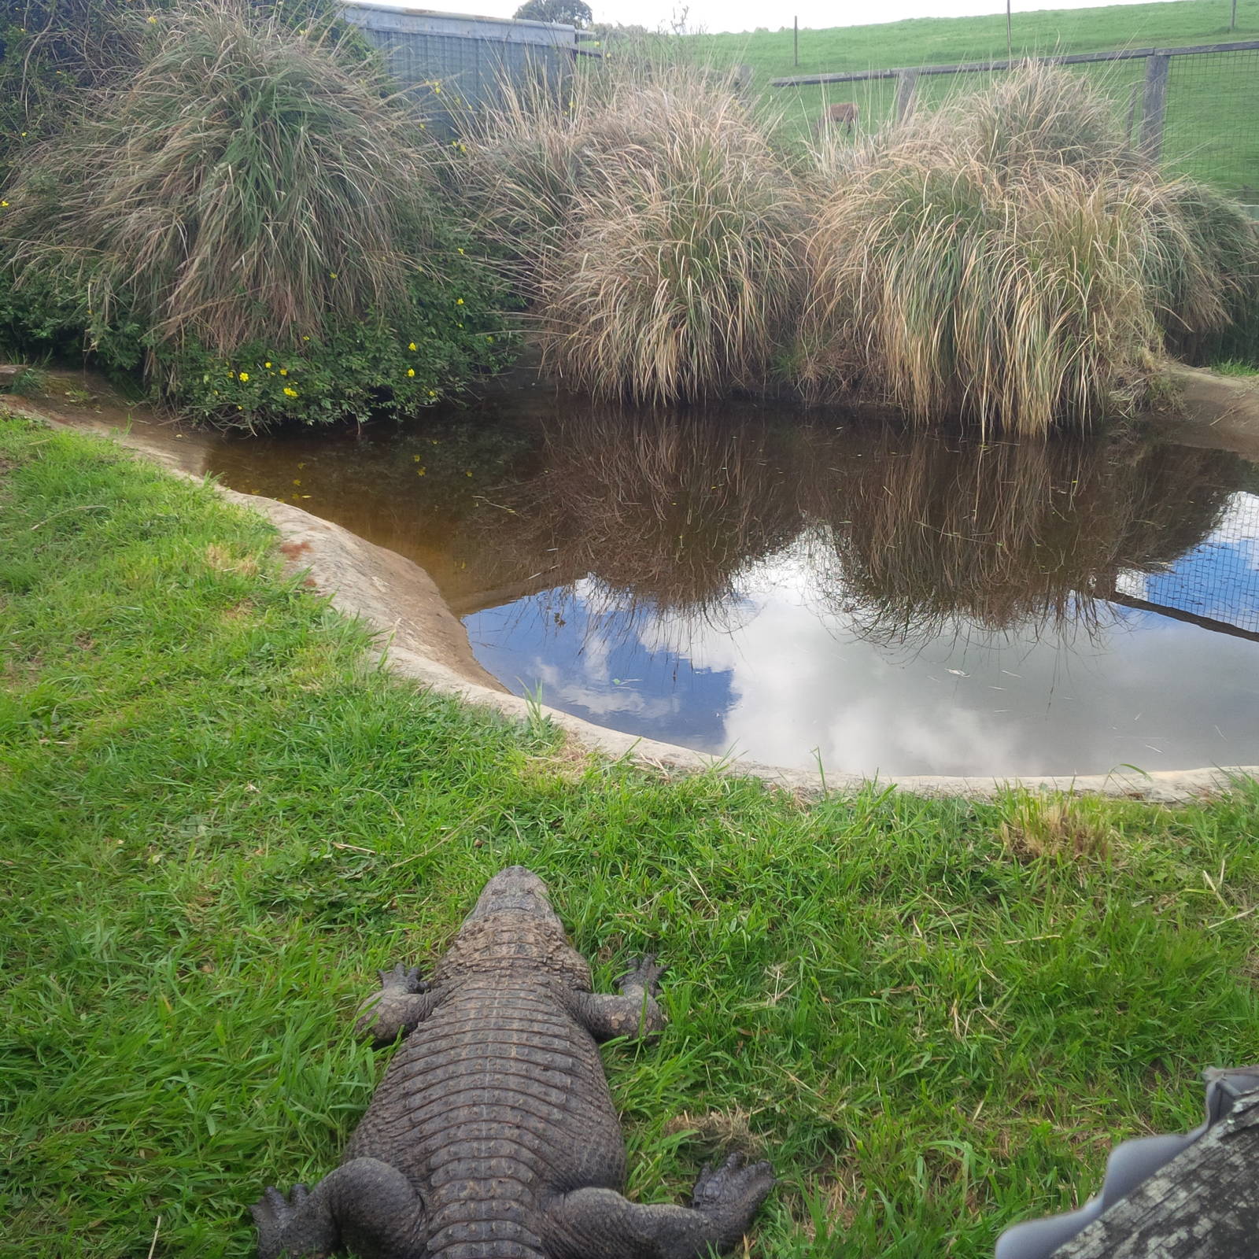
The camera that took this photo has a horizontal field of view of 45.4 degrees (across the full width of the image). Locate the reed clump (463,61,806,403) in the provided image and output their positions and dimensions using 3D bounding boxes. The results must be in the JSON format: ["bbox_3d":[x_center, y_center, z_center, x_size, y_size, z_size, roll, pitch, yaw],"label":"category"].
[{"bbox_3d":[0.030,-2.350,8.750,1.950,1.720,1.900,0,17,0],"label":"reed clump"}]

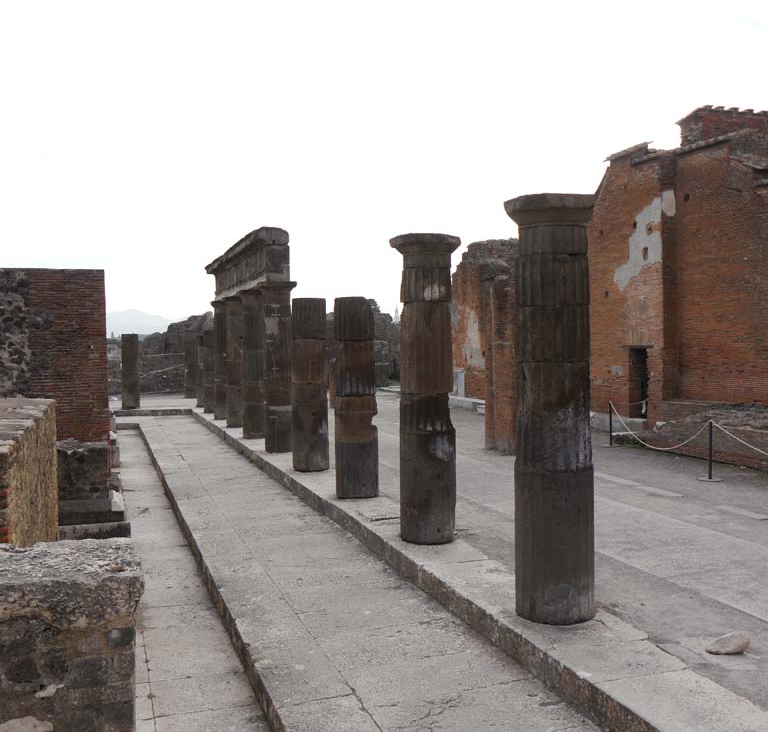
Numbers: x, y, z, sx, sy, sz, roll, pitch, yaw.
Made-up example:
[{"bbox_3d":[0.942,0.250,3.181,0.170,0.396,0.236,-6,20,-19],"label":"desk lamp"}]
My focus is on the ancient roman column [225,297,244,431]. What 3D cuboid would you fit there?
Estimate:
[{"bbox_3d":[-4.114,-0.099,23.527,0.843,3.664,0.843,-1,2,-19],"label":"ancient roman column"}]

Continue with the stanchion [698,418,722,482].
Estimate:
[{"bbox_3d":[5.755,1.487,14.565,0.451,1.039,0.451,-1,2,-19],"label":"stanchion"}]

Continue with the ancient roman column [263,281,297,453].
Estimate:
[{"bbox_3d":[-2.276,0.046,18.240,0.853,3.679,0.853,-1,2,-19],"label":"ancient roman column"}]

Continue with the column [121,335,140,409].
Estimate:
[{"bbox_3d":[-9.028,0.221,29.564,0.647,2.685,0.647,-1,2,-19],"label":"column"}]

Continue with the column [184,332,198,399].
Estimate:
[{"bbox_3d":[-8.351,-0.005,35.979,0.647,2.754,0.647,-1,2,-19],"label":"column"}]

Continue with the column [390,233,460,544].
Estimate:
[{"bbox_3d":[0.545,0.285,10.159,0.853,3.669,0.853,0,2,0],"label":"column"}]

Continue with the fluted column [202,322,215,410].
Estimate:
[{"bbox_3d":[-5.856,0.154,28.631,0.676,2.862,0.676,-1,2,-19],"label":"fluted column"}]

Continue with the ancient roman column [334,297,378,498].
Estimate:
[{"bbox_3d":[-0.421,0.490,12.949,0.686,3.097,0.686,0,2,0],"label":"ancient roman column"}]

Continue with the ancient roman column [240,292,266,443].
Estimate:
[{"bbox_3d":[-3.202,-0.033,20.879,0.843,3.683,0.843,-1,2,-19],"label":"ancient roman column"}]

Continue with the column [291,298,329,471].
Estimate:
[{"bbox_3d":[-1.373,0.354,15.613,0.686,3.214,0.686,-1,2,-19],"label":"column"}]

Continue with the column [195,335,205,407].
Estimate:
[{"bbox_3d":[-6.720,0.182,31.230,0.676,2.656,0.676,-1,2,-19],"label":"column"}]

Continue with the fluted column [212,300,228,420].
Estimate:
[{"bbox_3d":[-5.004,-0.174,26.173,0.833,3.659,0.833,-1,2,-19],"label":"fluted column"}]

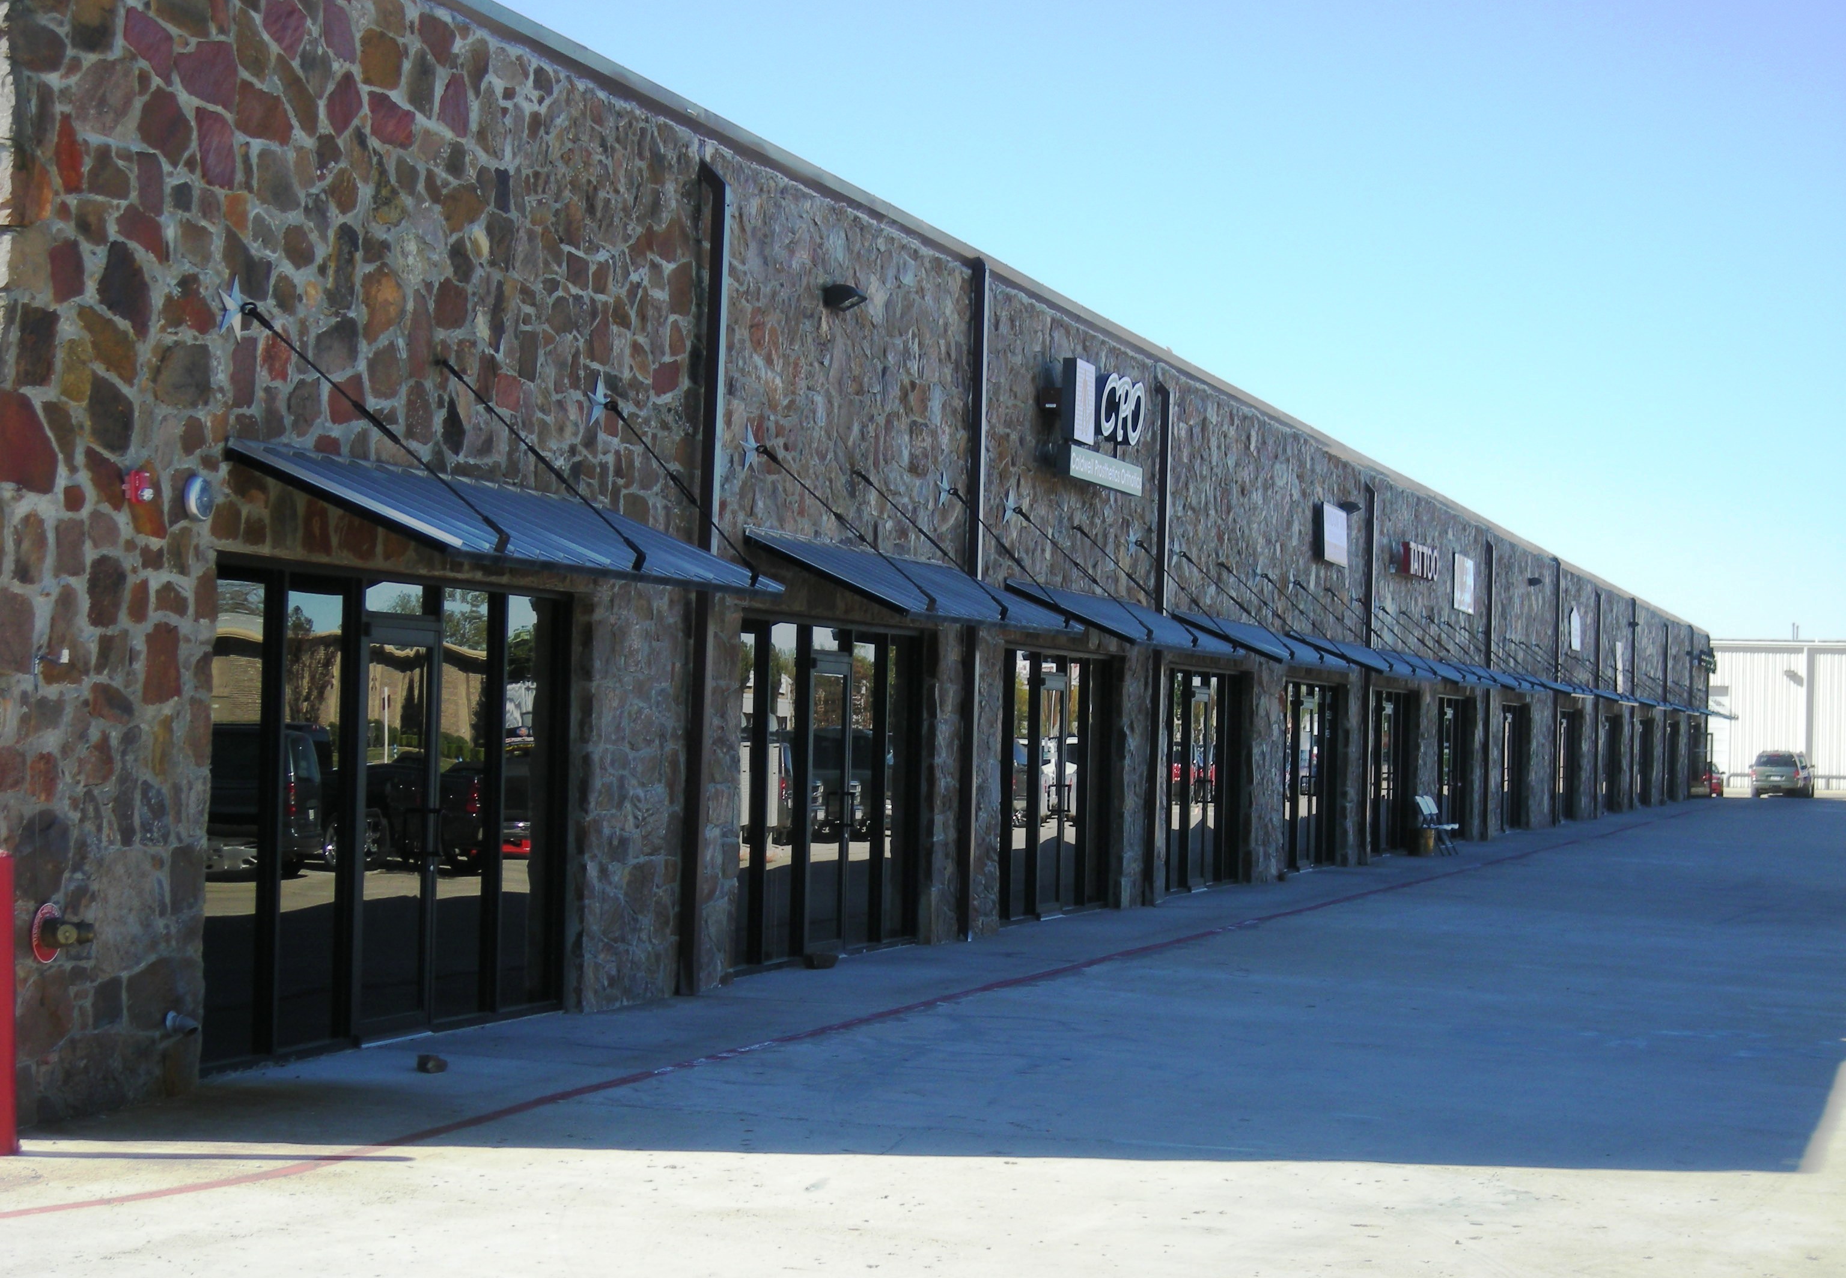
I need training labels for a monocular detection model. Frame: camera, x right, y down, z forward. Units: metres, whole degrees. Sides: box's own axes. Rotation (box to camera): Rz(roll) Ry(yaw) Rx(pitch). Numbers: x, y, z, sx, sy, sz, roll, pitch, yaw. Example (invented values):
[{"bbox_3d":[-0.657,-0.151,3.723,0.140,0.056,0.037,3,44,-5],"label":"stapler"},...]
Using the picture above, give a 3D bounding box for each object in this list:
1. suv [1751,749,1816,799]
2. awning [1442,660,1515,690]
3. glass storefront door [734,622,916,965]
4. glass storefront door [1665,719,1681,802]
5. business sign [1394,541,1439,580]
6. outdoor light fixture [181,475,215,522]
[{"bbox_3d":[33.207,5.259,140.254,1.900,1.780,4.780,1,-2,19],"label":"suv"},{"bbox_3d":[9.400,0.664,59.396,1.130,0.520,5.050,1,-2,16],"label":"awning"},{"bbox_3d":[-0.719,1.090,25.884,0.140,2.400,4.860,1,-1,16],"label":"glass storefront door"},{"bbox_3d":[22.310,3.663,108.335,0.120,2.422,4.800,1,-2,16],"label":"glass storefront door"},{"bbox_3d":[7.211,-1.123,52.912,0.226,0.505,3.066,1,-2,16],"label":"business sign"},{"bbox_3d":[-3.240,-0.627,16.151,0.110,0.210,0.210,1,-2,16],"label":"outdoor light fixture"}]

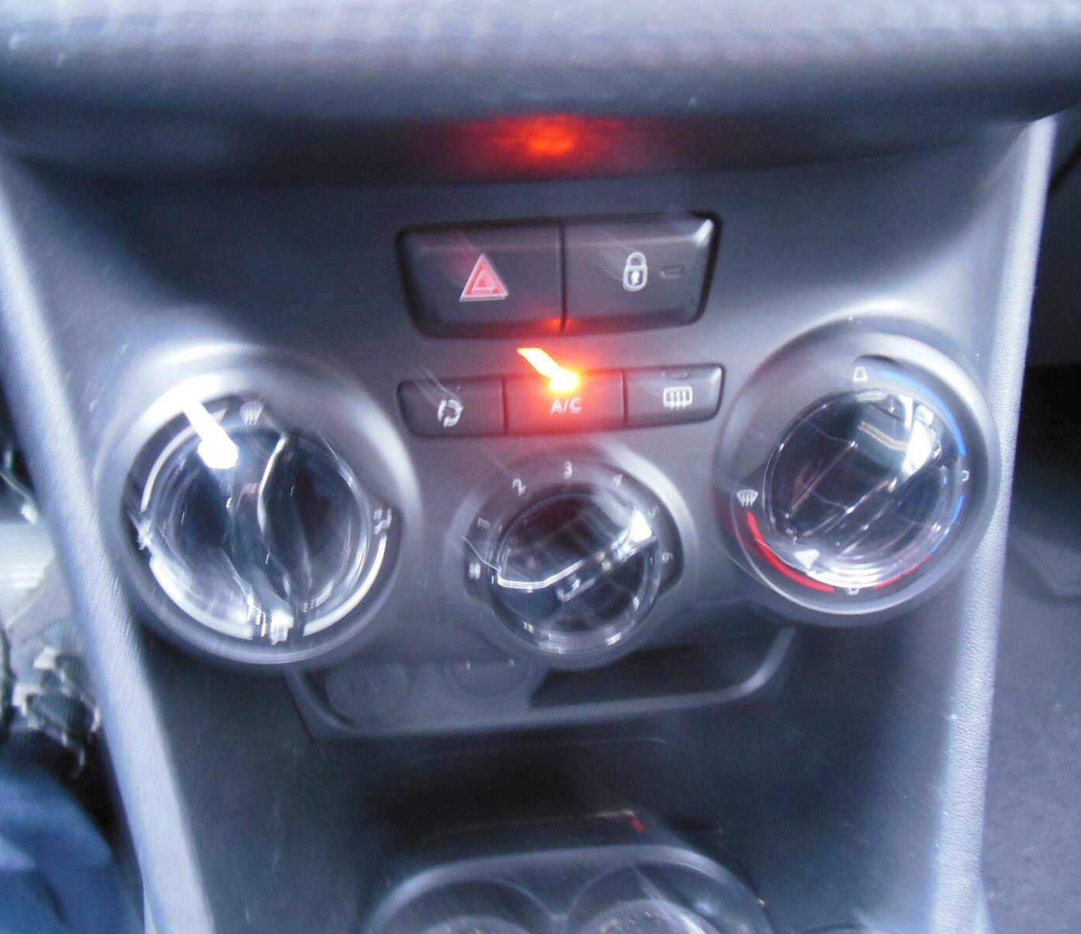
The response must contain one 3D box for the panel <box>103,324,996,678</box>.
[{"bbox_3d":[0.004,0.008,0.225,0.210,0.081,0.035,-3,12,-2],"label":"panel"}]

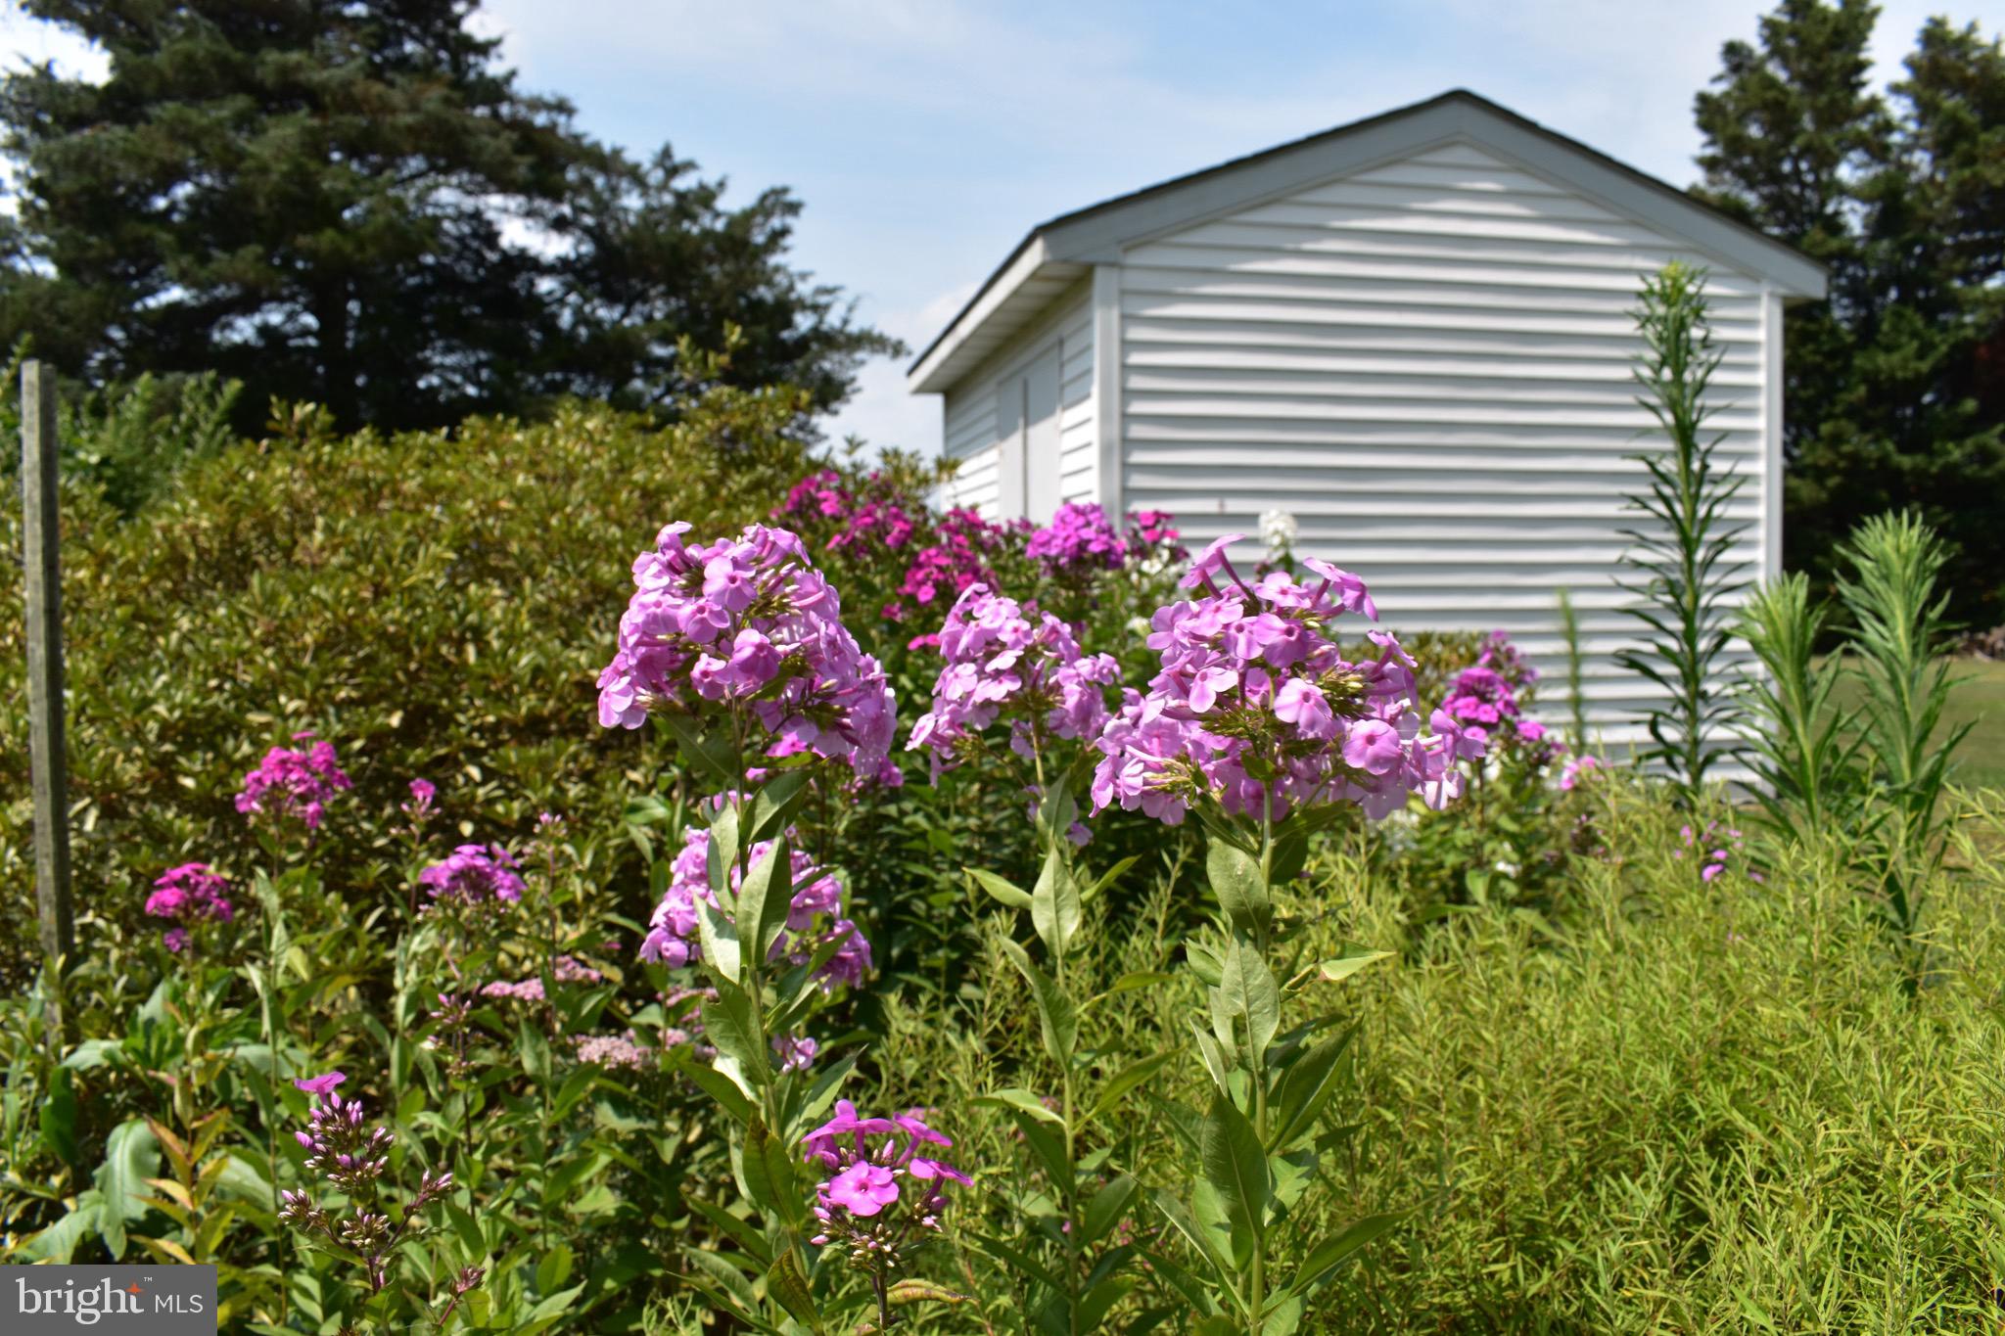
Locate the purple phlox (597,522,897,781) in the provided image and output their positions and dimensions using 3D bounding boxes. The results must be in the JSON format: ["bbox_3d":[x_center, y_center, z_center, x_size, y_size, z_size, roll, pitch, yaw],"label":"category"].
[{"bbox_3d":[-0.149,-0.010,0.880,0.170,0.147,0.150,-1,3,-5],"label":"purple phlox"}]

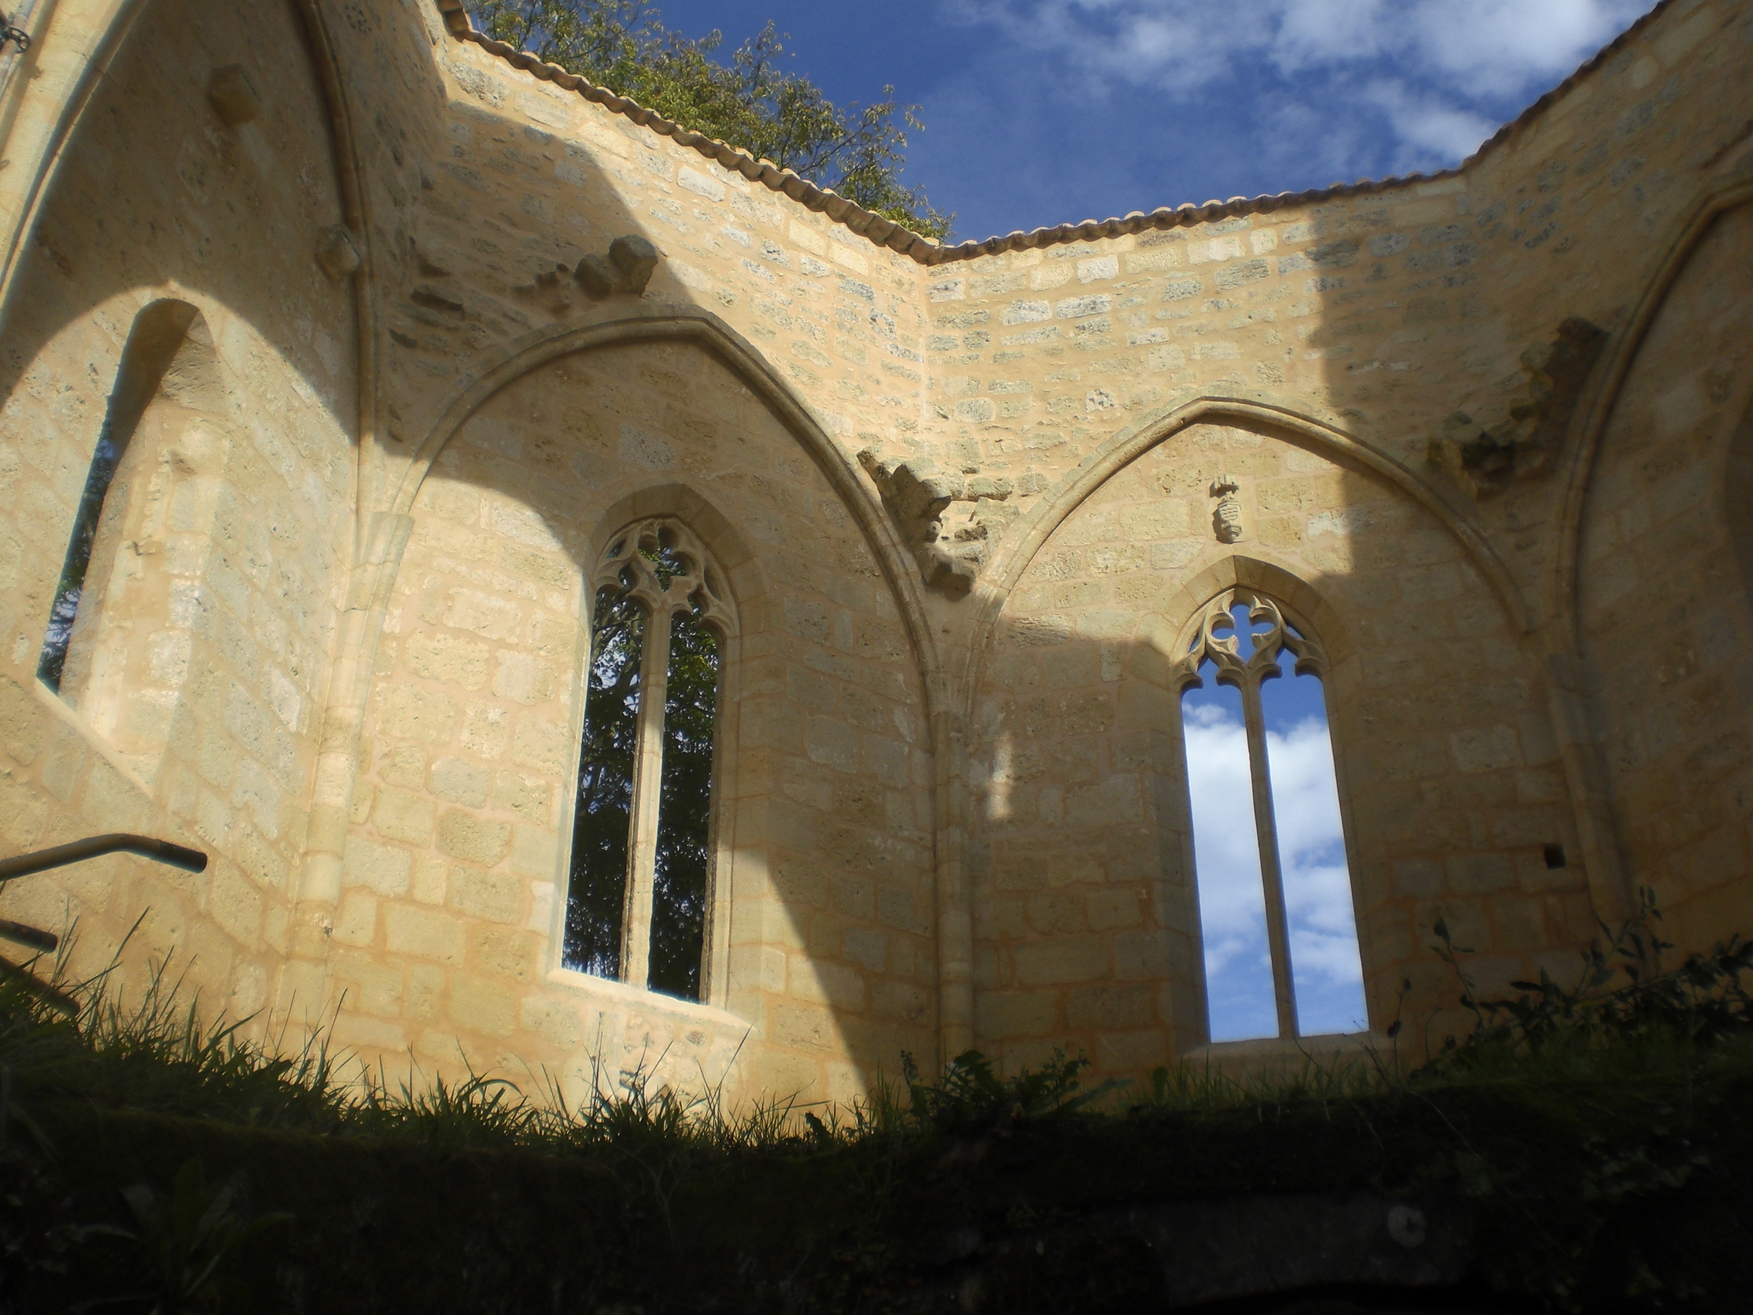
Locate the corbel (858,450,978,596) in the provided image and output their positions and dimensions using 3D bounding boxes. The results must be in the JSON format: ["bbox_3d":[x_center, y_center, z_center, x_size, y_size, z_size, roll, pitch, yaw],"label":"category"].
[{"bbox_3d":[0.292,-0.986,14.089,0.825,0.919,0.500,6,-31,-9],"label":"corbel"}]

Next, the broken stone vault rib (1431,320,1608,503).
[{"bbox_3d":[4.649,-1.722,13.763,1.058,0.984,0.590,-20,-34,32],"label":"broken stone vault rib"}]

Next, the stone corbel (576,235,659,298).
[{"bbox_3d":[-1.940,-2.886,14.173,0.550,0.380,0.380,19,-35,-29],"label":"stone corbel"}]

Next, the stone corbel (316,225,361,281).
[{"bbox_3d":[-3.219,-2.420,11.513,0.157,0.196,0.216,-5,-31,9],"label":"stone corbel"}]

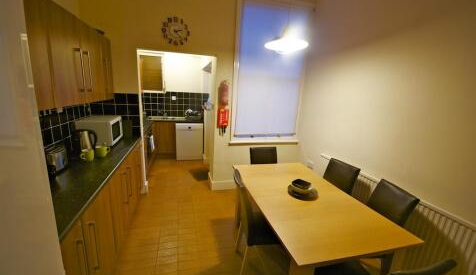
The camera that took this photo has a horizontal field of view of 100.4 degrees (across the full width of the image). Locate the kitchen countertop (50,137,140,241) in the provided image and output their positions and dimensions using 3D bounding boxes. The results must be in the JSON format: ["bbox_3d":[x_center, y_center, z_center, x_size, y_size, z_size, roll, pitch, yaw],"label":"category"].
[{"bbox_3d":[-1.399,0.291,1.769,0.600,0.040,2.140,0,14,-16],"label":"kitchen countertop"}]

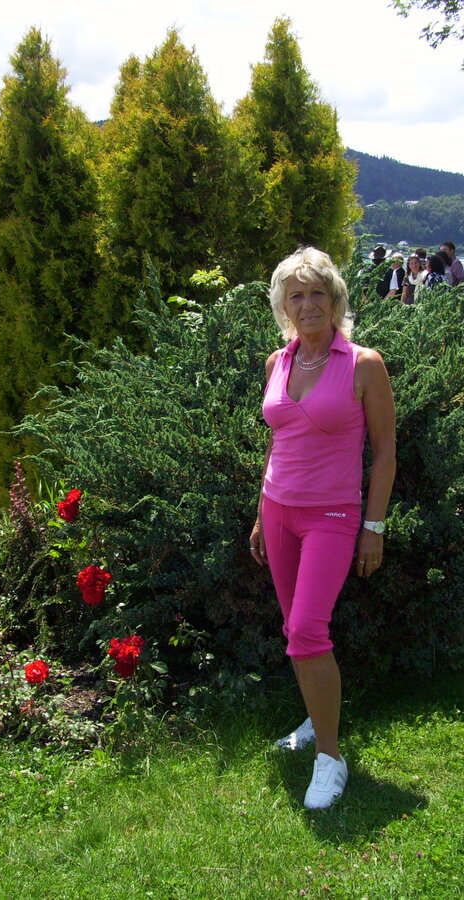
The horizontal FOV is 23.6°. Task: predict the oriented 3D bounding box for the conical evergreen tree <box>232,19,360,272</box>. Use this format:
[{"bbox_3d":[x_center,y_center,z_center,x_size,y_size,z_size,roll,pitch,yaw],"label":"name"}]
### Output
[{"bbox_3d":[0.375,-1.240,7.396,0.970,3.120,0.970,1,10,0],"label":"conical evergreen tree"}]

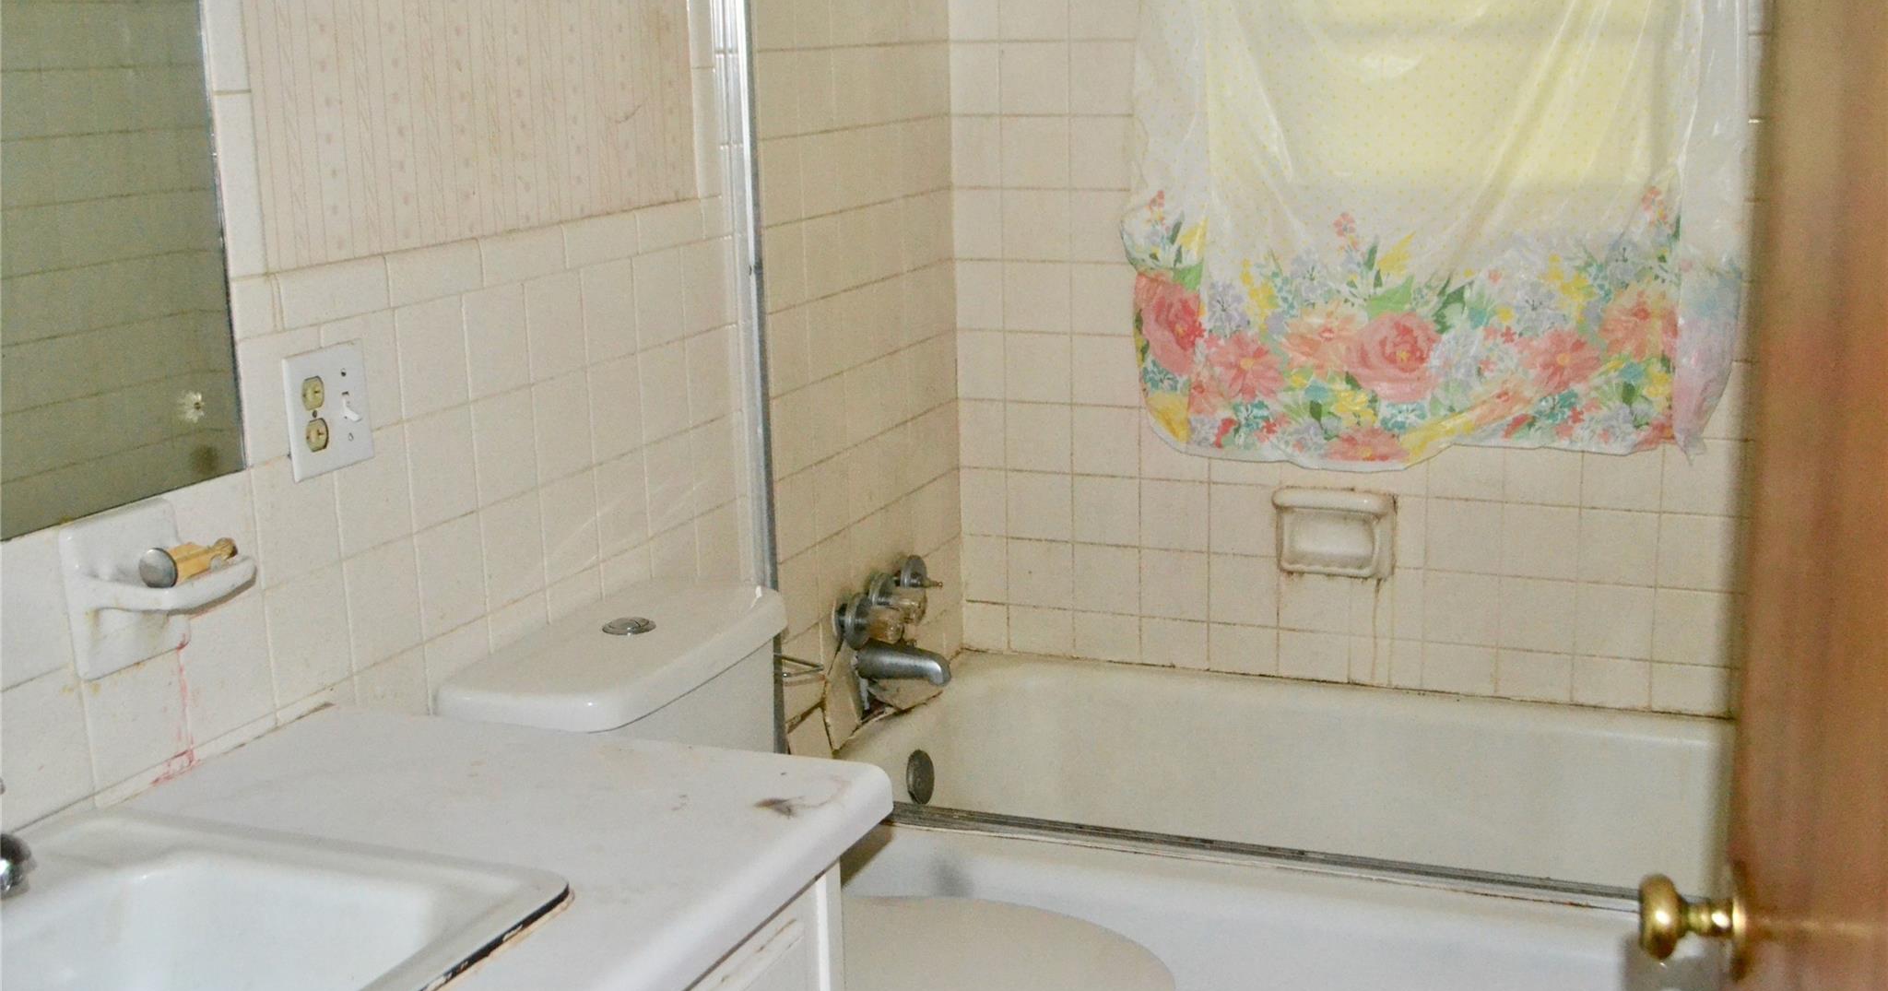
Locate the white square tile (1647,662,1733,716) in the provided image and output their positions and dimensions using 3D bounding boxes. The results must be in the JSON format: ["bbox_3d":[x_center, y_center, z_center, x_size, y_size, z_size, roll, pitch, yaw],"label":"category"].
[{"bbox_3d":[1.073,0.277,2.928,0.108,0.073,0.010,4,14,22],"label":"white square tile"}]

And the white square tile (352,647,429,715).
[{"bbox_3d":[-0.537,0.209,1.987,0.008,0.108,0.108,4,14,22],"label":"white square tile"}]

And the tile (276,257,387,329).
[{"bbox_3d":[-0.557,-0.186,1.867,0.008,0.050,0.151,4,14,22],"label":"tile"}]

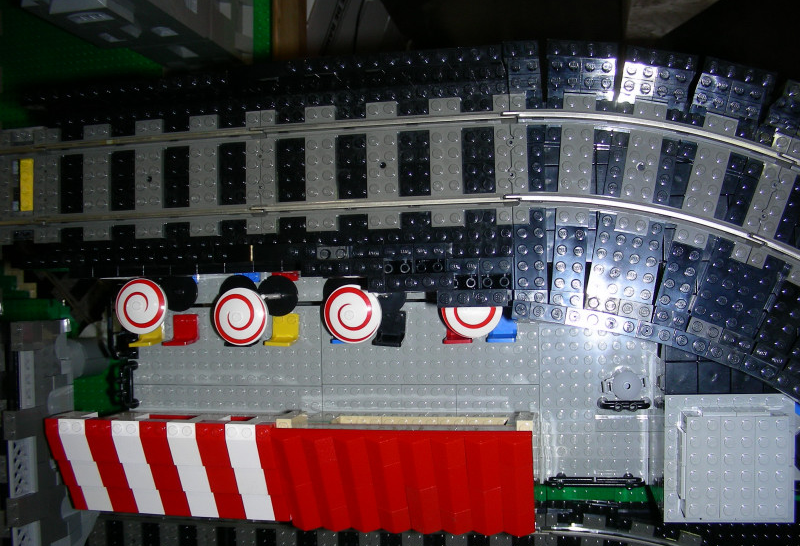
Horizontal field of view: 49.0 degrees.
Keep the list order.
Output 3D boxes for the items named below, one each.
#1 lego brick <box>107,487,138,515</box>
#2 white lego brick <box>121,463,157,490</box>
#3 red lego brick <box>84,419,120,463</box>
[{"bbox_3d":[-0.150,0.119,0.474,0.016,0.011,0.024,-1,88,11],"label":"lego brick"},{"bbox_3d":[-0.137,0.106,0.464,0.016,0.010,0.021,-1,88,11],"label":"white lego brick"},{"bbox_3d":[-0.155,0.089,0.459,0.016,0.011,0.024,-1,88,11],"label":"red lego brick"}]

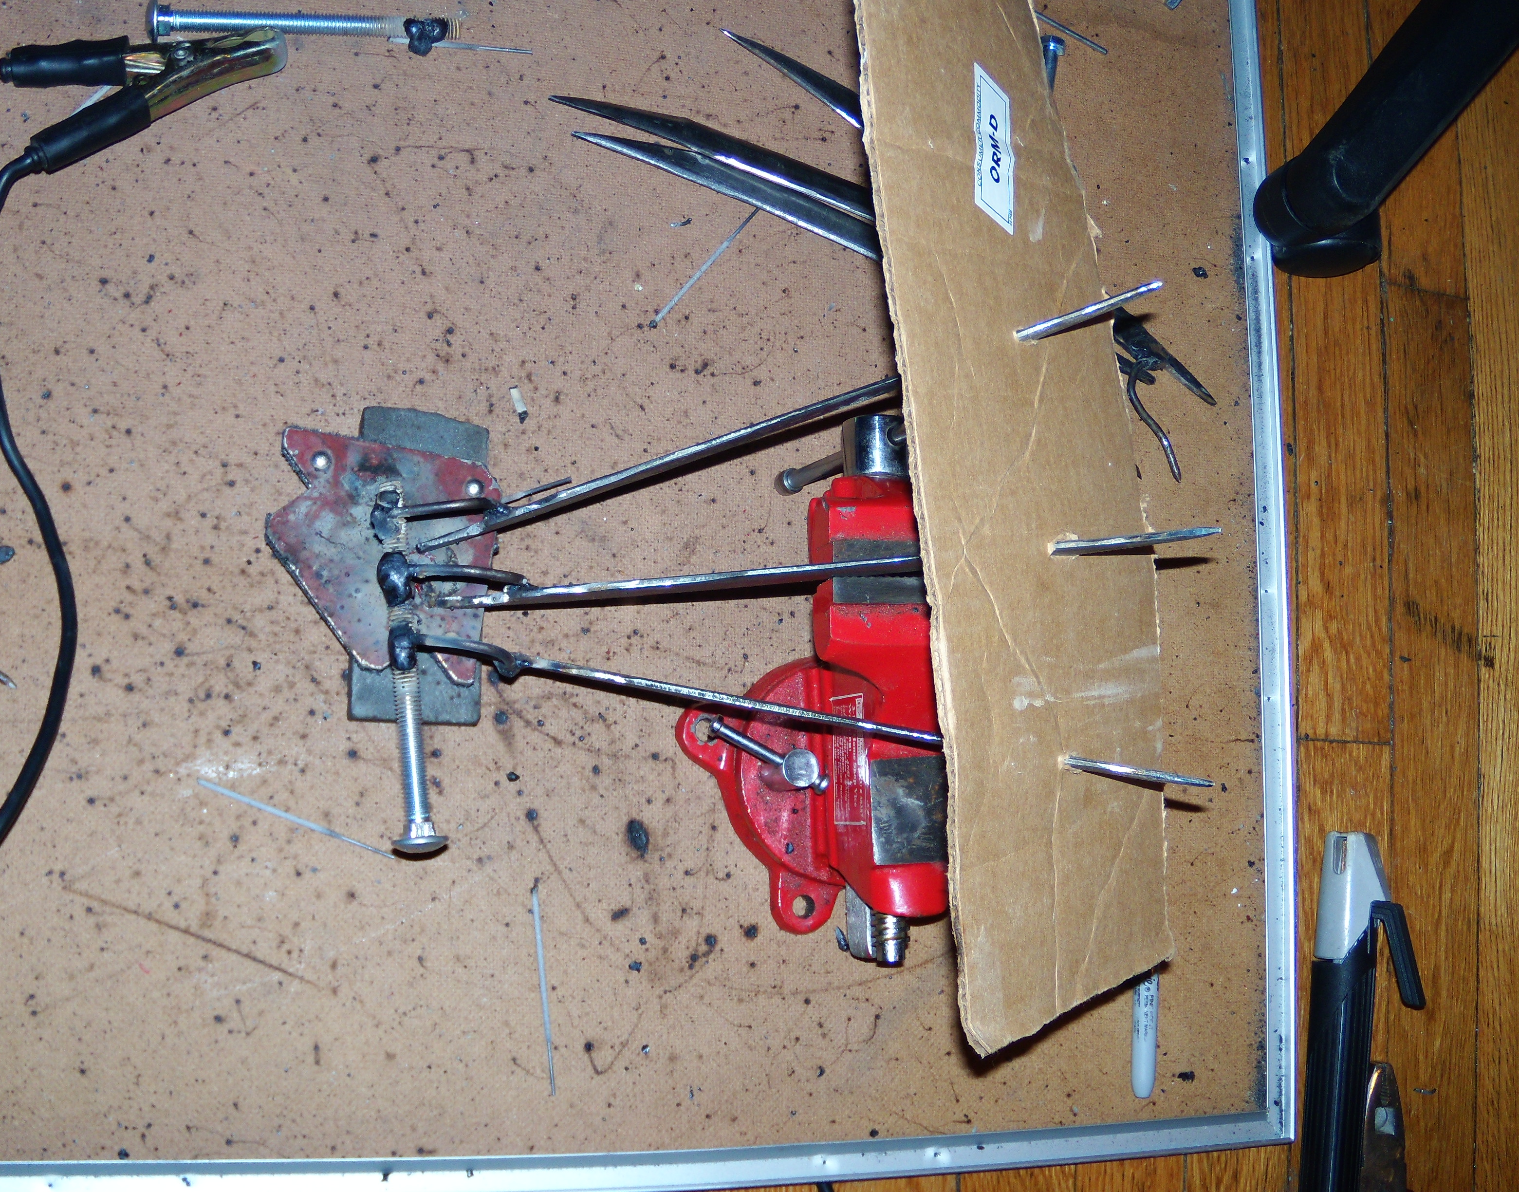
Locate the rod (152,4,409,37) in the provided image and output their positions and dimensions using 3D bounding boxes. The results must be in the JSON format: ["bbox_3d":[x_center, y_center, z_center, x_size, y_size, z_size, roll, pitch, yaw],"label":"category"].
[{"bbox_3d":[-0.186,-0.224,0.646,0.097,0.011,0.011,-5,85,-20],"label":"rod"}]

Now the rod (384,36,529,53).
[{"bbox_3d":[-0.122,-0.223,0.670,0.058,0.002,0.002,-2,84,-19],"label":"rod"}]

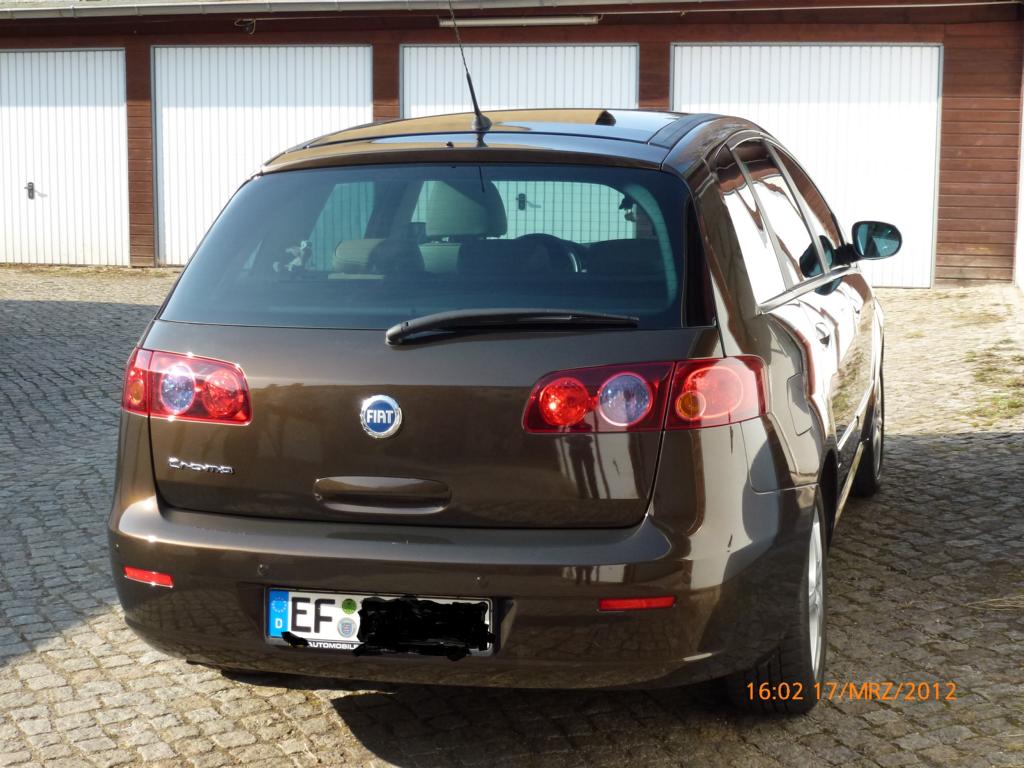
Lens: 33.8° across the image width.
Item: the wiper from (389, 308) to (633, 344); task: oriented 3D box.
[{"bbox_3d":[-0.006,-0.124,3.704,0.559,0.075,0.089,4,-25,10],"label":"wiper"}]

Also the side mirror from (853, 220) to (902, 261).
[{"bbox_3d":[1.346,-0.530,6.195,0.190,0.155,0.110,2,9,21],"label":"side mirror"}]

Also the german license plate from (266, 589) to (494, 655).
[{"bbox_3d":[-0.296,0.526,3.720,0.530,0.125,0.020,1,6,16],"label":"german license plate"}]

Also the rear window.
[{"bbox_3d":[-0.206,-0.316,3.978,1.276,0.102,0.573,1,53,16],"label":"rear window"}]

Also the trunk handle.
[{"bbox_3d":[-0.285,0.245,3.740,0.322,0.082,0.040,1,5,16],"label":"trunk handle"}]

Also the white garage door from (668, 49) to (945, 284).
[{"bbox_3d":[2.596,-1.957,15.106,2.375,2.125,0.080,2,8,12],"label":"white garage door"}]

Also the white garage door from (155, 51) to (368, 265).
[{"bbox_3d":[-2.388,-2.157,16.137,2.199,2.125,0.080,2,8,12],"label":"white garage door"}]

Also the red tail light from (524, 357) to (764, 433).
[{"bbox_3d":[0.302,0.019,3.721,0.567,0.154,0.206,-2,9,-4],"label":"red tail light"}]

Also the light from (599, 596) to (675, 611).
[{"bbox_3d":[0.269,0.464,3.592,0.163,0.027,0.025,-2,9,-4],"label":"light"}]

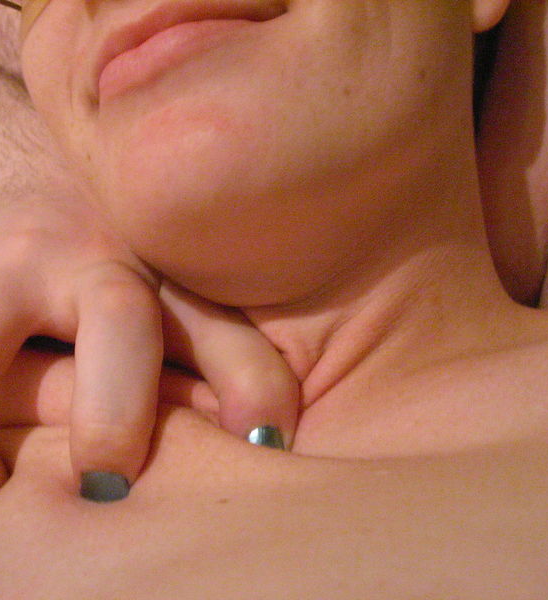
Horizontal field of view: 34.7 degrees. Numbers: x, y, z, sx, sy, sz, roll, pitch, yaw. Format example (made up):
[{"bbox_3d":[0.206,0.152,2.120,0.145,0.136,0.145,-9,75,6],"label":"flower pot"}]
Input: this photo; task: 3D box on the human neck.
[{"bbox_3d":[0.030,0.002,0.275,0.105,0.080,0.100,-12,-7,21],"label":"human neck"}]

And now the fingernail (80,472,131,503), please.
[{"bbox_3d":[-0.043,0.048,0.222,0.013,0.011,0.003,0,41,0],"label":"fingernail"}]

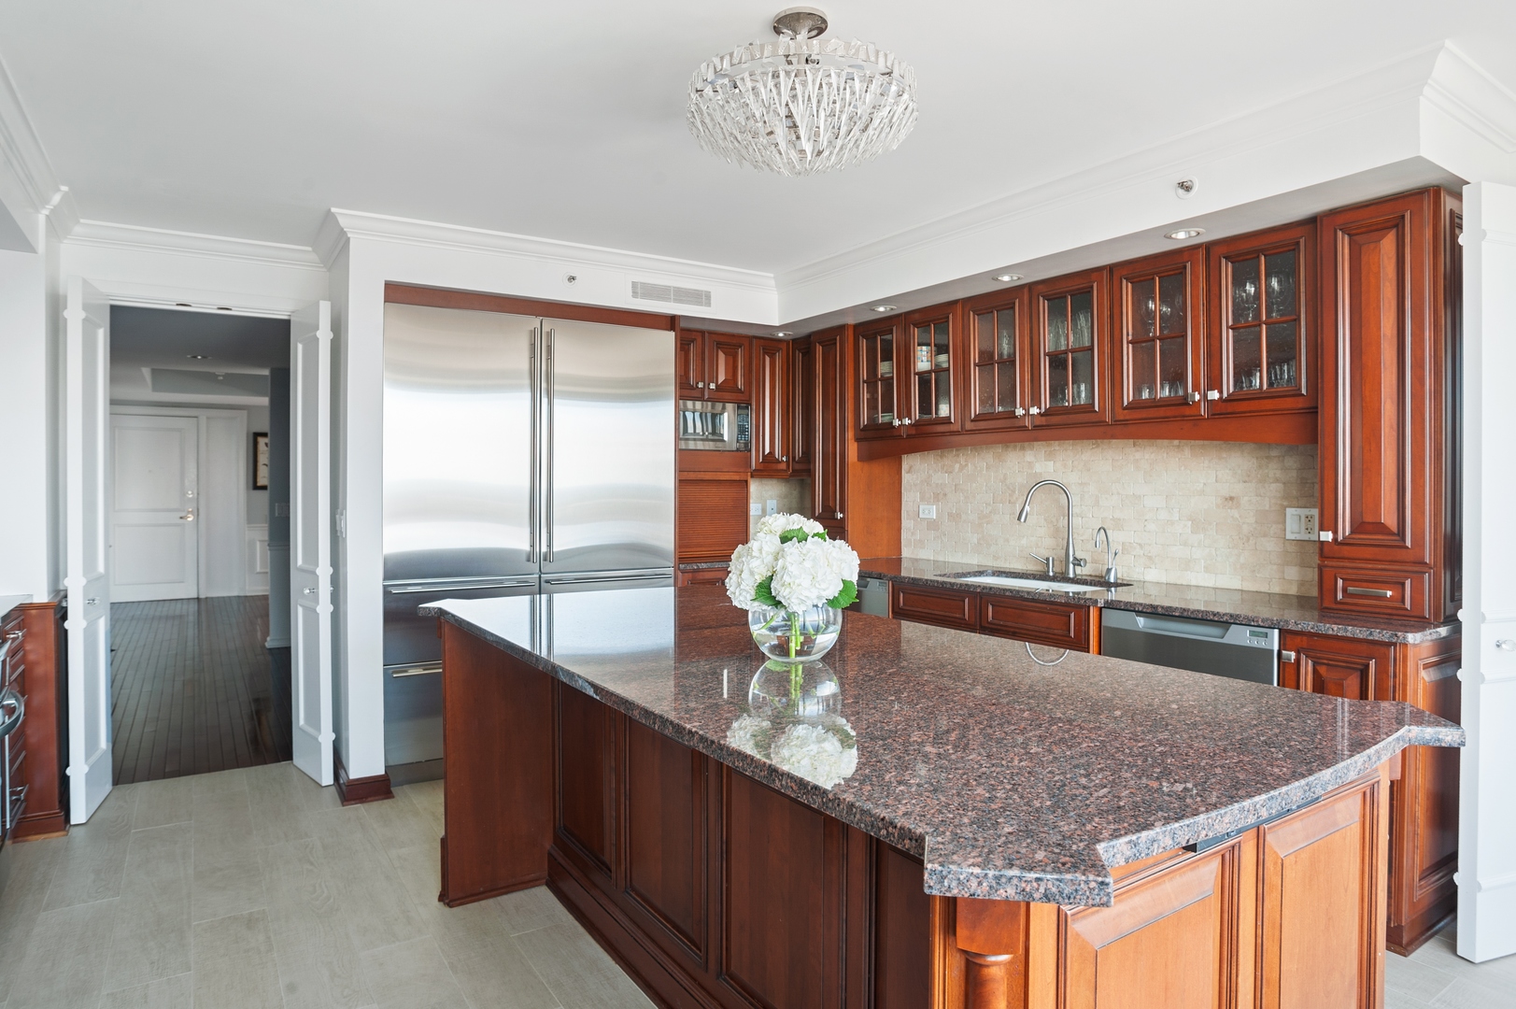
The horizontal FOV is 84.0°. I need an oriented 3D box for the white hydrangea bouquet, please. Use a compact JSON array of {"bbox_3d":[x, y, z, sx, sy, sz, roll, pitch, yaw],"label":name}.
[{"bbox_3d":[0.083,0.186,1.946,0.290,0.332,0.305,0,1,0],"label":"white hydrangea bouquet"}]

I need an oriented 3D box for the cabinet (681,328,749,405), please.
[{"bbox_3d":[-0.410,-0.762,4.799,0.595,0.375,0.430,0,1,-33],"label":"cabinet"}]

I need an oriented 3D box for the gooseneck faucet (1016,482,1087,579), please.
[{"bbox_3d":[1.286,0.107,3.651,0.280,0.430,0.100,0,0,-18],"label":"gooseneck faucet"}]

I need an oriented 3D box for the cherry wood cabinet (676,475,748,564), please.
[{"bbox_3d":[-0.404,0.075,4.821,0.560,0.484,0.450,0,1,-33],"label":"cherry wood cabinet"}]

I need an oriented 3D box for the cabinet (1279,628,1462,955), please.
[{"bbox_3d":[1.902,0.785,2.549,0.600,0.847,0.348,0,1,-33],"label":"cabinet"}]

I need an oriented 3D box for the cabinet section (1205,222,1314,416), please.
[{"bbox_3d":[1.883,-0.631,3.021,0.340,0.635,0.355,0,1,-35],"label":"cabinet section"}]

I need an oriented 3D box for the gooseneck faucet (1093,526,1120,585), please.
[{"bbox_3d":[1.458,0.209,3.511,0.155,0.230,0.050,-1,1,-34],"label":"gooseneck faucet"}]

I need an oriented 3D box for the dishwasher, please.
[{"bbox_3d":[1.642,0.784,2.939,0.590,0.840,0.610,0,1,-33],"label":"dishwasher"}]

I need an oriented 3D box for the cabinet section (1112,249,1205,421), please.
[{"bbox_3d":[1.672,-0.637,3.326,0.340,0.637,0.383,0,1,-35],"label":"cabinet section"}]

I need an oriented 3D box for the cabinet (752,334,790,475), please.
[{"bbox_3d":[-0.014,-0.568,5.065,0.265,0.810,0.330,-1,1,-34],"label":"cabinet"}]

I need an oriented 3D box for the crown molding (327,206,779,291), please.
[{"bbox_3d":[-0.805,-1.146,3.933,2.155,0.095,0.075,0,1,-33],"label":"crown molding"}]

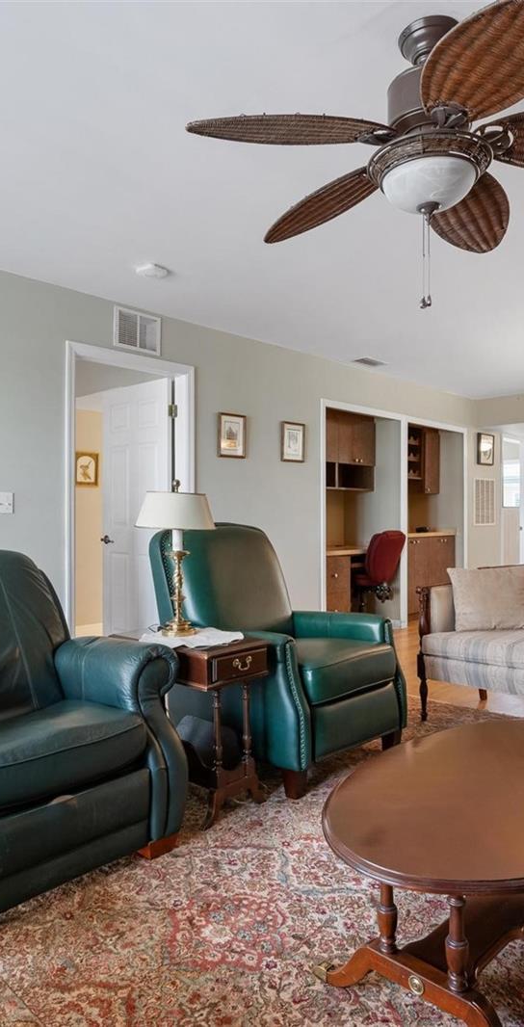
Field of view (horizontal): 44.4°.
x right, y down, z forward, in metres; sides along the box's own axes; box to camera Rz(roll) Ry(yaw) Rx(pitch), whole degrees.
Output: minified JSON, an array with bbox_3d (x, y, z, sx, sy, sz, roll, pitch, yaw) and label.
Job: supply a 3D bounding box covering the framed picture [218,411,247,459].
[{"bbox_3d":[-0.207,-0.562,4.626,0.024,0.312,0.257,0,0,44],"label":"framed picture"}]

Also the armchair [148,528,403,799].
[{"bbox_3d":[0.063,0.594,3.201,0.990,1.080,0.930,0,0,44],"label":"armchair"}]

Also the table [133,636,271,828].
[{"bbox_3d":[-0.293,0.810,2.545,0.560,0.635,0.330,0,0,42],"label":"table"}]

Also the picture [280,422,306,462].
[{"bbox_3d":[0.254,-0.567,5.098,0.024,0.310,0.257,0,0,44],"label":"picture"}]

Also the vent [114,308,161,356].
[{"bbox_3d":[-0.780,-1.152,4.069,0.018,0.240,0.360,0,0,44],"label":"vent"}]

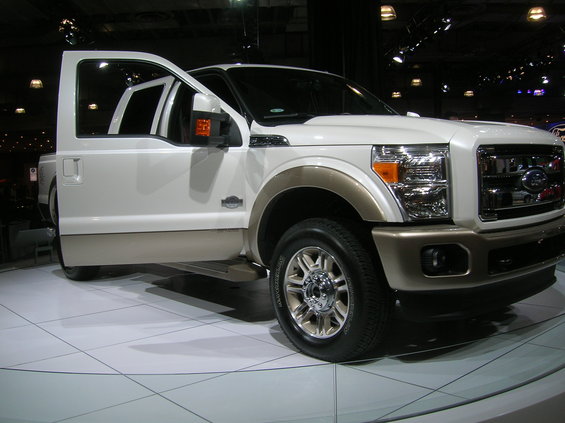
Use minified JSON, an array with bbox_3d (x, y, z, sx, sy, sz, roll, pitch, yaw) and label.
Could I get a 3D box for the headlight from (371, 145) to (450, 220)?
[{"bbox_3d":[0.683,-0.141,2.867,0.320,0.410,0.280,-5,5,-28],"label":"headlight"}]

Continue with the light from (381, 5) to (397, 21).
[{"bbox_3d":[2.607,-4.929,13.771,0.480,0.340,0.480,-3,4,0],"label":"light"}]

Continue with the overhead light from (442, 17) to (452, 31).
[{"bbox_3d":[3.773,-4.299,12.682,0.250,0.320,0.280,-6,5,-38],"label":"overhead light"}]

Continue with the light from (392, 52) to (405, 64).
[{"bbox_3d":[3.462,-4.566,16.552,0.310,0.330,0.310,2,6,45],"label":"light"}]

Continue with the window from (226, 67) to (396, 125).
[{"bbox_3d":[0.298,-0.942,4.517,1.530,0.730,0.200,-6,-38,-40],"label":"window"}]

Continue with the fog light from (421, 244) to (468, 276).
[{"bbox_3d":[0.836,0.250,2.893,0.220,0.165,0.120,-4,5,-25],"label":"fog light"}]

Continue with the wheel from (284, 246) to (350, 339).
[{"bbox_3d":[0.252,0.480,3.383,0.180,0.550,0.550,-6,5,-40],"label":"wheel"}]

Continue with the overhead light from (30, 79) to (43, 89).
[{"bbox_3d":[-9.533,-4.955,21.518,0.470,0.320,0.470,-3,4,0],"label":"overhead light"}]

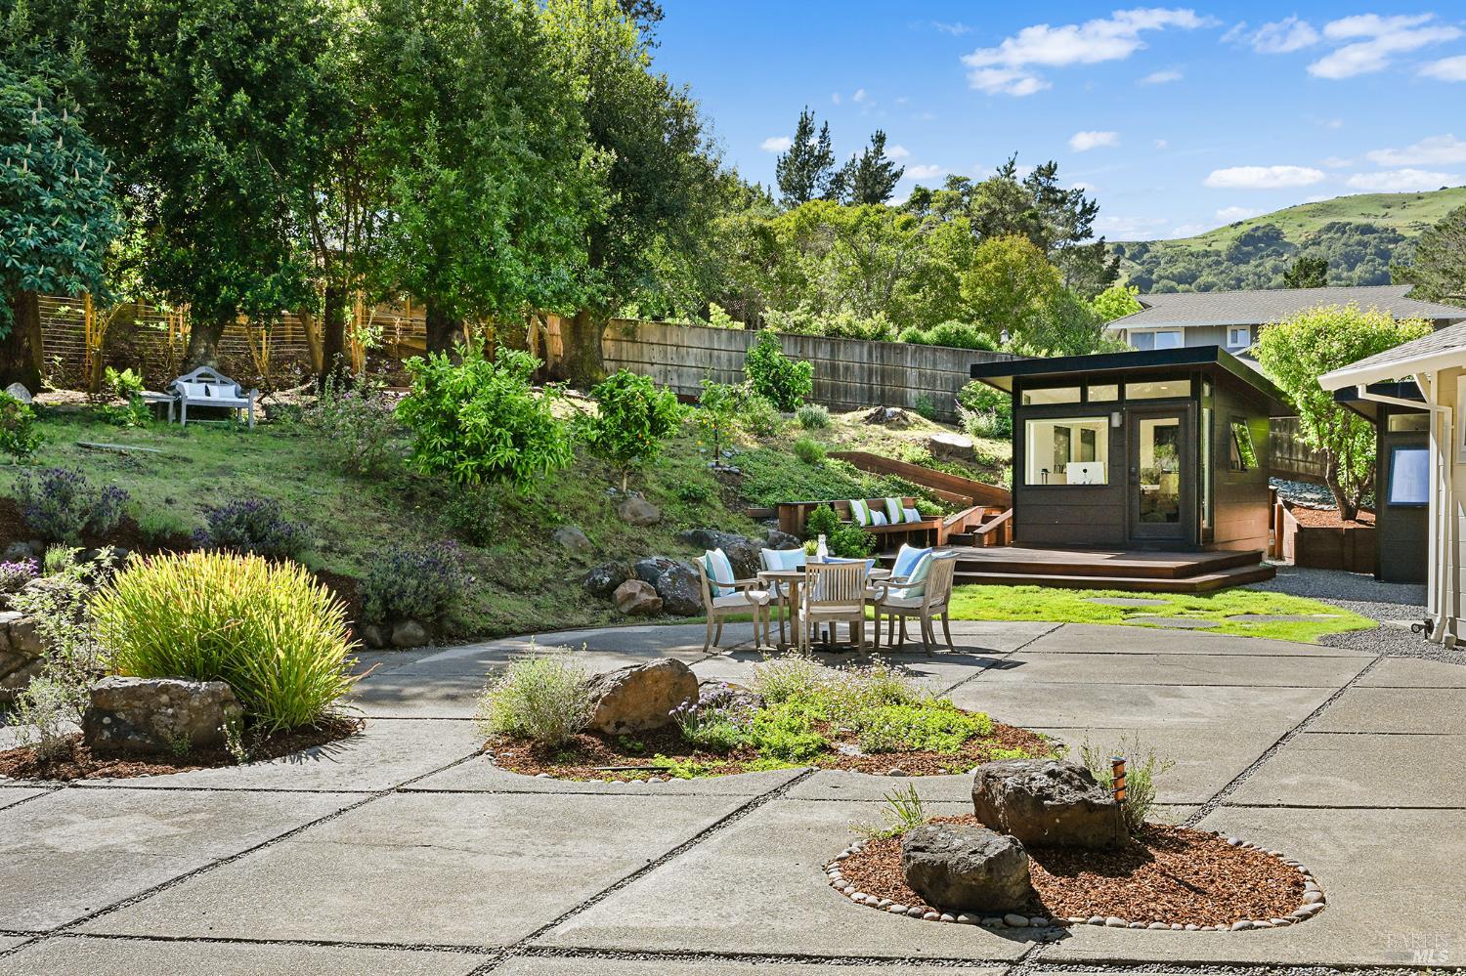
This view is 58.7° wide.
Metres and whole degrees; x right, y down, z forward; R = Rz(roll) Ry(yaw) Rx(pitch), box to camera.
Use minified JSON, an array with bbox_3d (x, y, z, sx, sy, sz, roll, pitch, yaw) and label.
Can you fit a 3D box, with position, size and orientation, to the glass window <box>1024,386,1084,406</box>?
[{"bbox_3d":[5.126,-1.465,20.897,0.970,0.260,0.060,0,0,35],"label":"glass window"}]

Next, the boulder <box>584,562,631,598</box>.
[{"bbox_3d":[-1.509,1.098,15.600,0.610,0.440,0.500,0,0,0],"label":"boulder"}]

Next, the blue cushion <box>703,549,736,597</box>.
[{"bbox_3d":[-0.121,0.820,12.520,0.150,0.450,0.450,-16,-6,22],"label":"blue cushion"}]

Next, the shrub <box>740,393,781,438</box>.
[{"bbox_3d":[0.496,-1.340,24.000,0.780,0.860,0.780,0,0,1],"label":"shrub"}]

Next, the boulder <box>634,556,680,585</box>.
[{"bbox_3d":[-0.933,1.047,16.200,0.600,0.430,0.500,0,0,0],"label":"boulder"}]

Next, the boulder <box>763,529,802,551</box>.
[{"bbox_3d":[0.673,0.760,17.802,0.520,0.420,0.450,0,0,11],"label":"boulder"}]

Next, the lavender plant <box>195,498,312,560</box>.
[{"bbox_3d":[-5.098,0.437,13.800,1.220,0.680,1.050,0,0,-20],"label":"lavender plant"}]

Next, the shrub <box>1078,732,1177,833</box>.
[{"bbox_3d":[1.787,1.337,5.900,0.400,0.430,0.360,0,0,0],"label":"shrub"}]

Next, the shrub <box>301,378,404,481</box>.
[{"bbox_3d":[-5.227,-0.819,17.900,1.370,1.380,1.300,0,0,-16],"label":"shrub"}]

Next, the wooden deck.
[{"bbox_3d":[4.839,1.099,18.655,4.900,0.280,5.000,0,0,33],"label":"wooden deck"}]

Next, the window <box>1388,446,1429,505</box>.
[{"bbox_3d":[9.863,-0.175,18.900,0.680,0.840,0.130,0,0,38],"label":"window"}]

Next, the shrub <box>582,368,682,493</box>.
[{"bbox_3d":[-1.454,-0.844,19.000,1.420,1.780,1.400,0,0,-4],"label":"shrub"}]

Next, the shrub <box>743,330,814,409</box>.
[{"bbox_3d":[0.910,-2.363,26.200,1.350,1.600,1.300,0,0,0],"label":"shrub"}]

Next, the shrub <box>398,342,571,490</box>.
[{"bbox_3d":[-3.481,-1.001,18.200,2.300,2.050,2.100,0,0,0],"label":"shrub"}]

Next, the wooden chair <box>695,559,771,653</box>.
[{"bbox_3d":[0.005,1.121,12.500,0.630,0.890,0.580,0,0,13],"label":"wooden chair"}]

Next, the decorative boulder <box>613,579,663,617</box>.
[{"bbox_3d":[-1.109,1.284,15.200,0.560,0.430,0.460,0,0,0],"label":"decorative boulder"}]

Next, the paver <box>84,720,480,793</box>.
[{"bbox_3d":[-2.300,1.565,7.620,2.100,0.100,2.050,0,0,4],"label":"paver"}]

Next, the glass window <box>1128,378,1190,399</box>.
[{"bbox_3d":[7.067,-1.638,21.600,1.080,0.290,0.070,0,0,33],"label":"glass window"}]

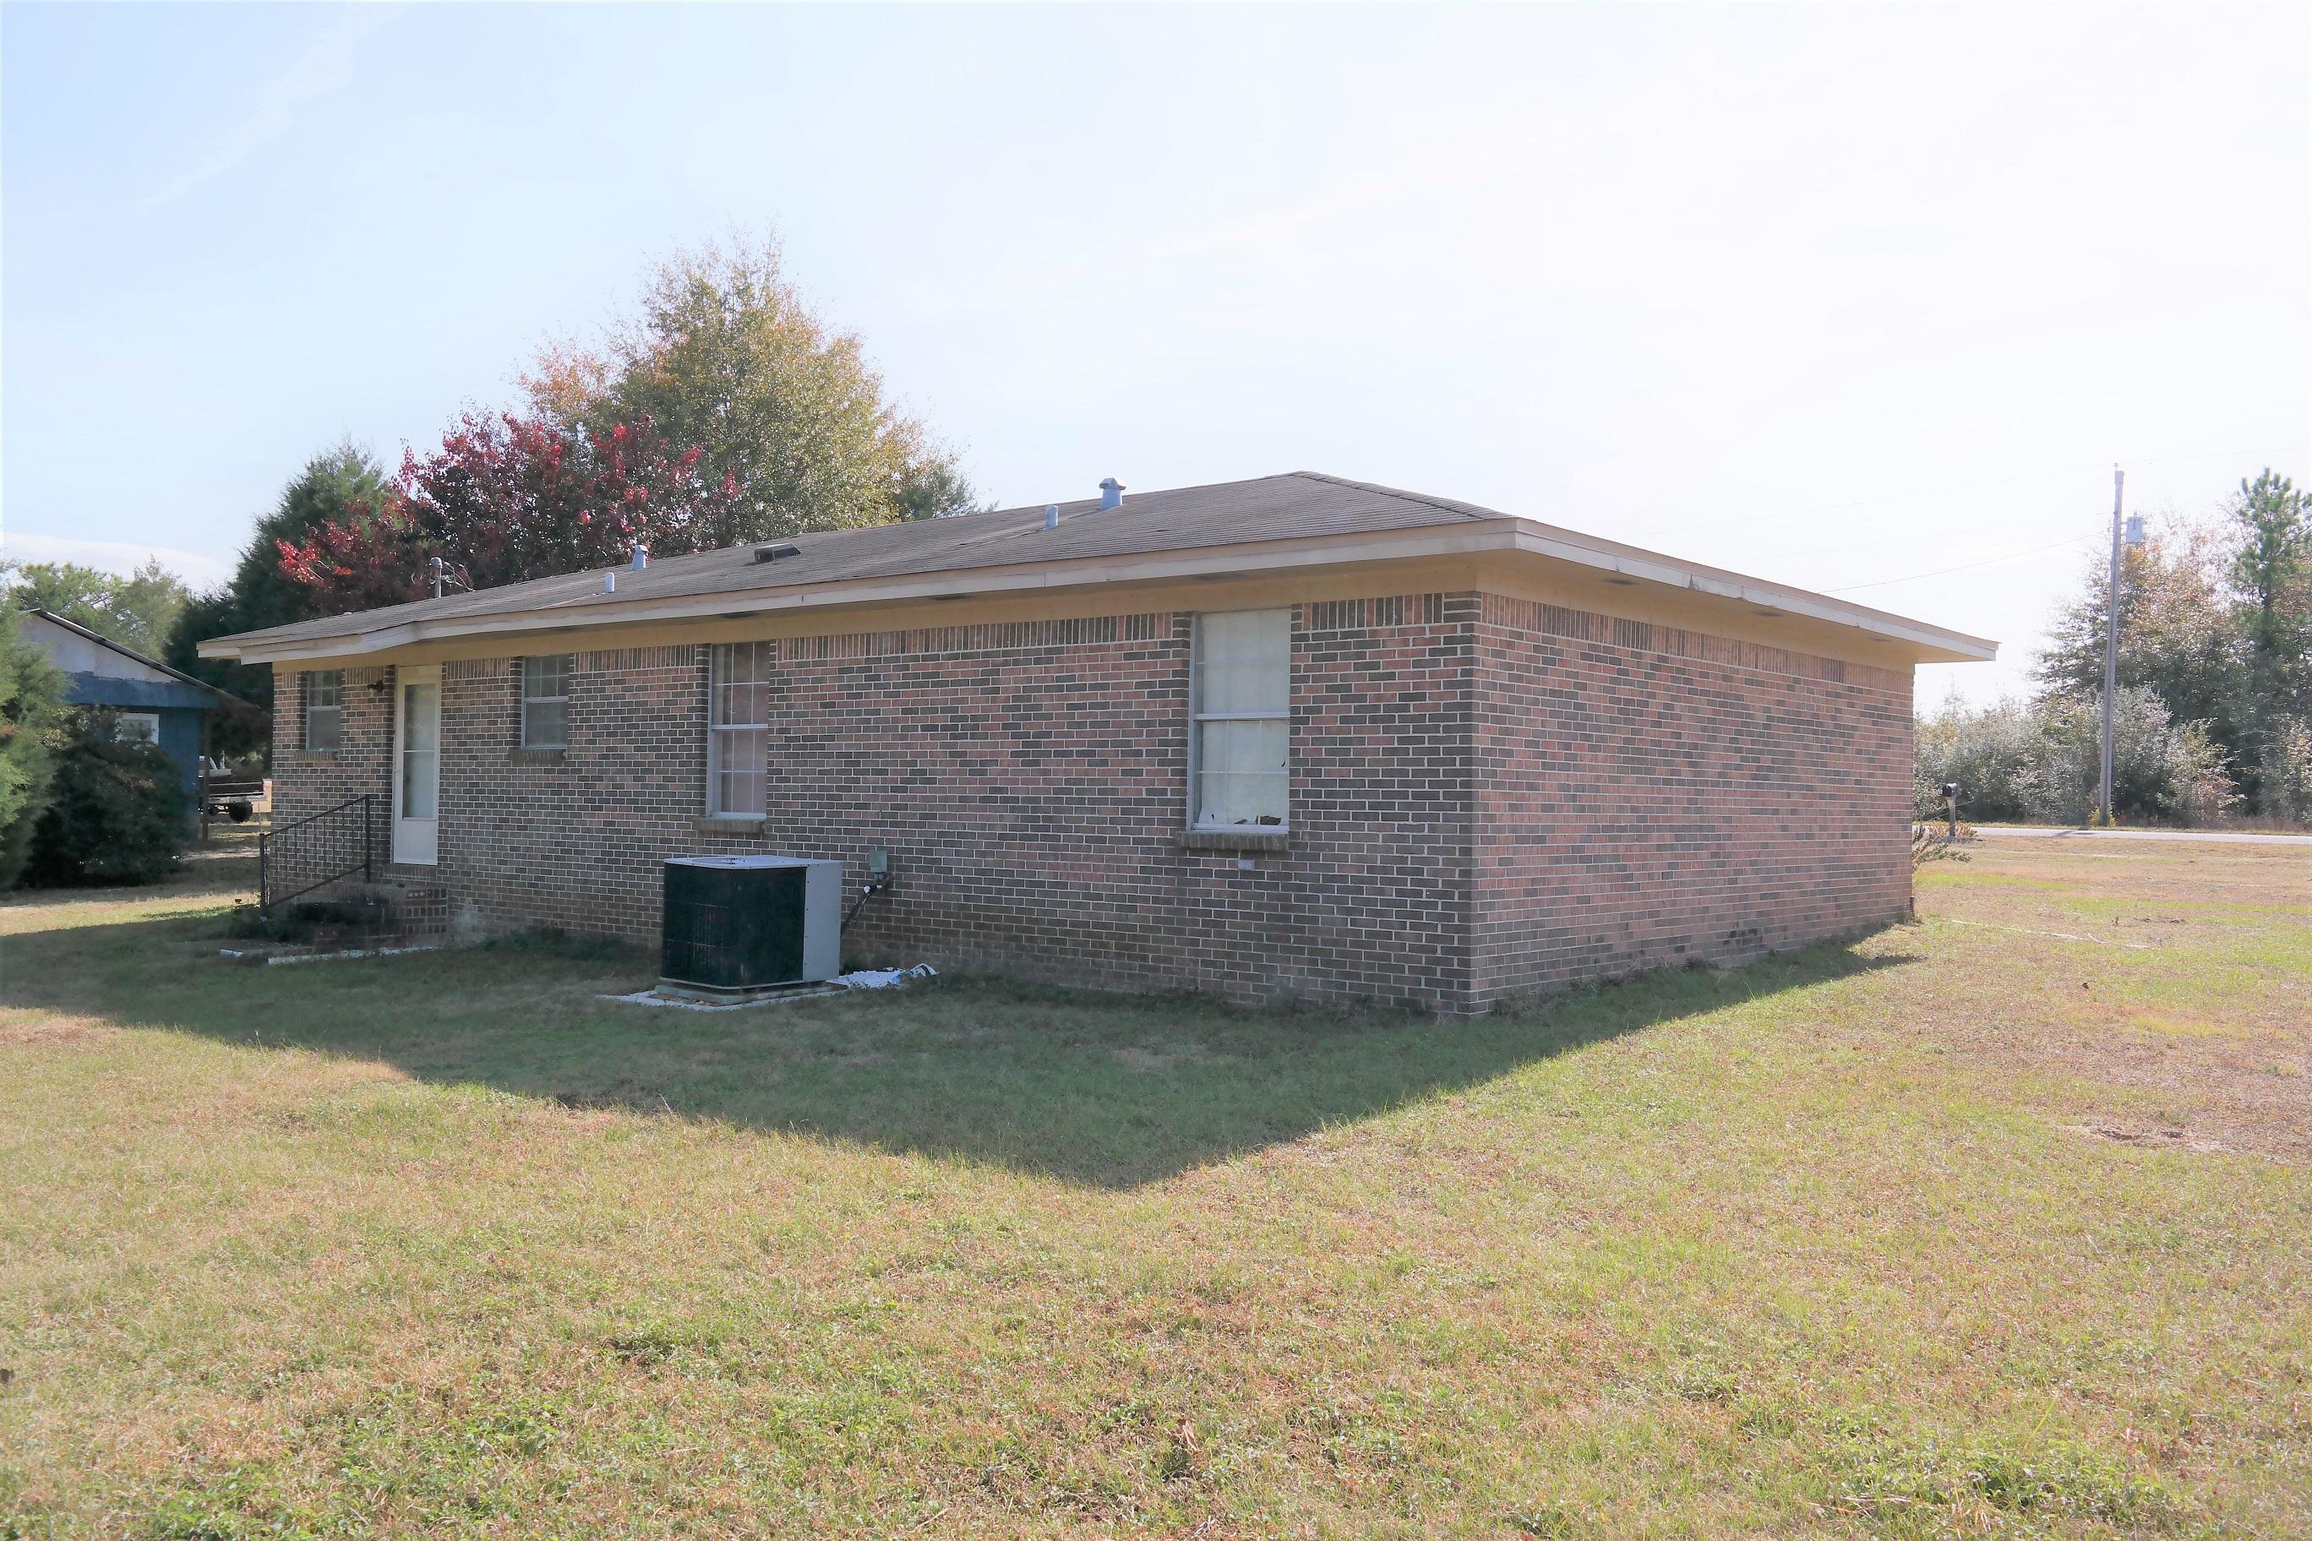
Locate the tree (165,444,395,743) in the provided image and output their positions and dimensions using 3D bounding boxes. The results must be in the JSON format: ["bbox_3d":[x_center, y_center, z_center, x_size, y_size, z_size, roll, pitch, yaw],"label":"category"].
[{"bbox_3d":[-22.500,-3.500,46.000,7.200,10.300,7.000,1,-1,0],"label":"tree"}]

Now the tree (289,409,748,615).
[{"bbox_3d":[-12.300,-2.650,33.000,8.900,8.400,8.500,1,-1,0],"label":"tree"}]

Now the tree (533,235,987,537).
[{"bbox_3d":[-10.500,-6.100,45.000,11.900,15.600,11.500,1,-1,0],"label":"tree"}]

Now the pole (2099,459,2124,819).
[{"bbox_3d":[25.100,-3.300,45.500,0.300,9.400,0.300,2,-1,0],"label":"pole"}]

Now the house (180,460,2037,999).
[{"bbox_3d":[-1.420,-0.600,17.900,16.300,4.300,9.300,0,-1,39],"label":"house"}]

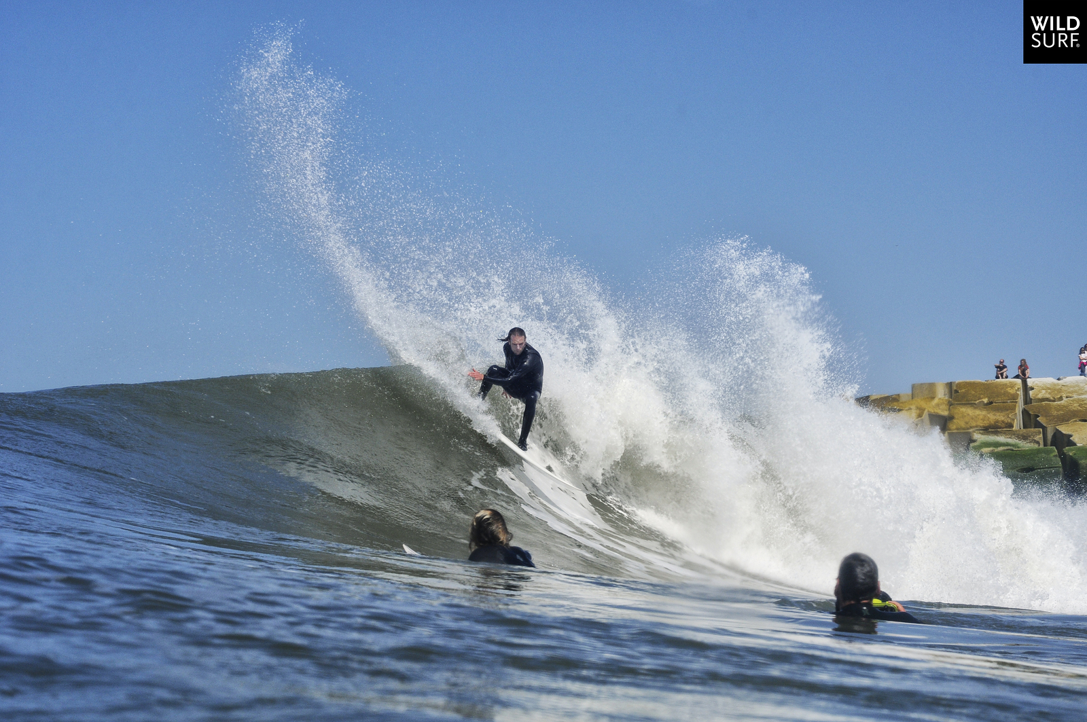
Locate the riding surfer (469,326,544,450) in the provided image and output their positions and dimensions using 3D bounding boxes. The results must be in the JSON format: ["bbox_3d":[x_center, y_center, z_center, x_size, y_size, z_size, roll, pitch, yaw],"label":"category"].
[{"bbox_3d":[-0.320,0.250,19.800,0.760,1.120,0.720,-1,-3,25],"label":"riding surfer"}]

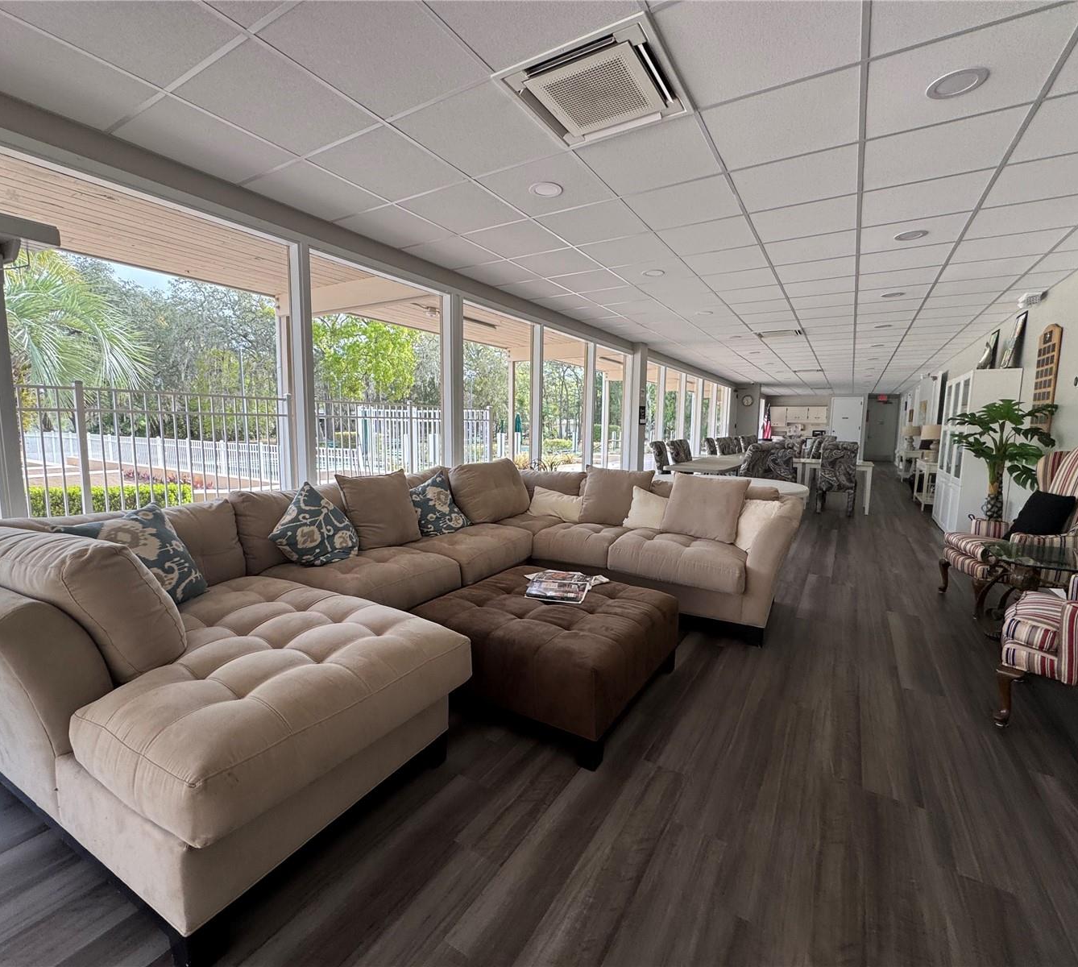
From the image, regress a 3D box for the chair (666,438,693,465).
[{"bbox_3d":[2.275,-0.100,7.736,0.620,1.045,0.480,5,8,35],"label":"chair"}]

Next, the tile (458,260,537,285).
[{"bbox_3d":[-0.363,-1.867,4.608,0.570,0.025,0.600,5,7,30],"label":"tile"}]

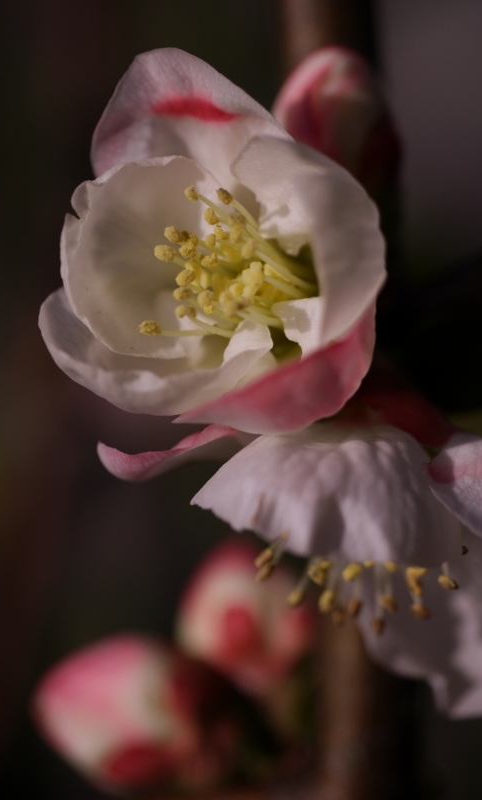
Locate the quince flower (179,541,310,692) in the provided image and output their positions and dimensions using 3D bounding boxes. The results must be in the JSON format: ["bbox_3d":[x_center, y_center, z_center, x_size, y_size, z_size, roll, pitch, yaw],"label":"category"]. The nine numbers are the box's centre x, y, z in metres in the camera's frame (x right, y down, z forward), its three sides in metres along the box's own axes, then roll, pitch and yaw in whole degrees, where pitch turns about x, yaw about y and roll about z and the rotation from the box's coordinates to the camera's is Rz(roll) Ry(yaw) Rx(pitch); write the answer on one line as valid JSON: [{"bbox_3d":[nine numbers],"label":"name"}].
[{"bbox_3d":[0.000,0.026,0.252,0.015,0.018,0.015,-18,18,3],"label":"quince flower"}]

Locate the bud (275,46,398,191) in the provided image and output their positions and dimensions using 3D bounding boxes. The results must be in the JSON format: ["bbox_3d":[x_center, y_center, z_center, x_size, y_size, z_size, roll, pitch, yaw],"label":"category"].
[{"bbox_3d":[0.011,-0.033,0.245,0.013,0.018,0.013,-16,15,3],"label":"bud"}]

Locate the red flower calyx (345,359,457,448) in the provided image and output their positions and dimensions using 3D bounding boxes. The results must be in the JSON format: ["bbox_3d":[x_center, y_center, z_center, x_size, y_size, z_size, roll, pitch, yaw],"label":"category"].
[{"bbox_3d":[0.018,0.001,0.238,0.012,0.009,0.006,5,6,-10],"label":"red flower calyx"}]

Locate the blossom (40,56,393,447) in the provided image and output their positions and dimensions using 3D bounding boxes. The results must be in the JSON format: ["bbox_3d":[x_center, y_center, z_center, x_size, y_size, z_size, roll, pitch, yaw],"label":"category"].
[{"bbox_3d":[-0.003,-0.017,0.222,0.034,0.038,0.026,-9,-7,24],"label":"blossom"}]

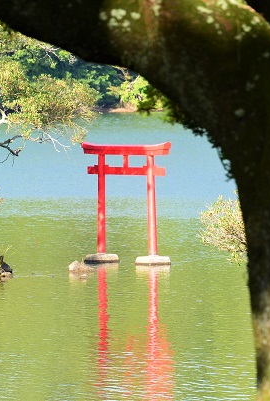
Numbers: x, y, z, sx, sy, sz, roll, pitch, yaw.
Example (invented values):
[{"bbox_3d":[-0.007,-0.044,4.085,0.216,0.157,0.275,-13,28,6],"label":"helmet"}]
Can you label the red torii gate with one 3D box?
[{"bbox_3d":[-0.179,0.061,108.000,2.420,2.660,0.600,1,2,42],"label":"red torii gate"}]

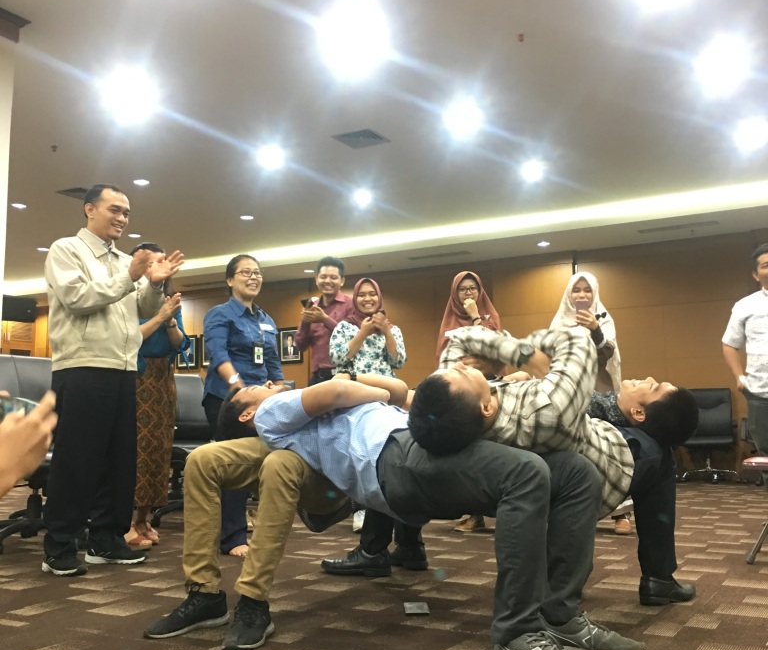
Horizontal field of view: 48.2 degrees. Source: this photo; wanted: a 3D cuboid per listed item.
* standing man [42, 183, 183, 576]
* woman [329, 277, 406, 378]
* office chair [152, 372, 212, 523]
[{"bbox_3d":[-1.202,0.203,3.883,0.530,1.720,0.540,-3,-7,18],"label":"standing man"},{"bbox_3d":[-0.093,0.457,5.031,0.460,1.490,0.340,0,-7,-5],"label":"woman"},{"bbox_3d":[-1.321,0.788,5.529,0.640,0.950,0.640,2,-7,-18],"label":"office chair"}]

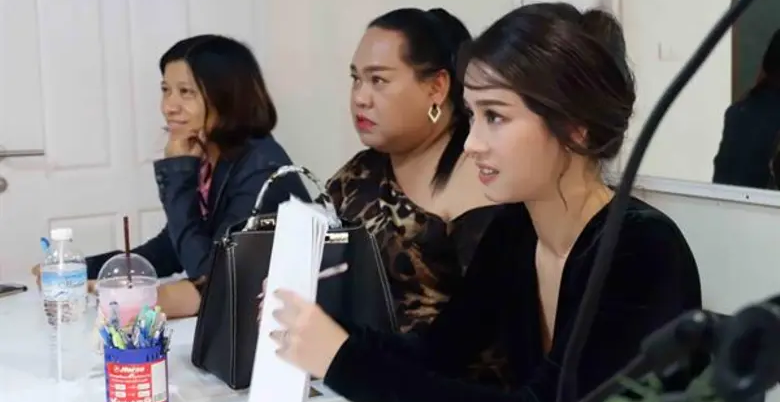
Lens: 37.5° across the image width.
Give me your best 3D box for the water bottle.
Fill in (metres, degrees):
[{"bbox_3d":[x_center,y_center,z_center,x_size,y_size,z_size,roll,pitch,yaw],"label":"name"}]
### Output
[{"bbox_3d":[-0.492,0.154,1.728,0.066,0.222,0.066,-3,6,-16],"label":"water bottle"}]

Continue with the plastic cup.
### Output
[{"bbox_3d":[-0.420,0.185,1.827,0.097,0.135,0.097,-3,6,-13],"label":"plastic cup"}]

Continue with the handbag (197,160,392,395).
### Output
[{"bbox_3d":[-0.137,0.099,1.755,0.280,0.305,0.165,-4,7,-25],"label":"handbag"}]

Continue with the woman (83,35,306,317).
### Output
[{"bbox_3d":[-0.437,0.284,2.500,0.750,1.279,0.520,-5,7,-27],"label":"woman"}]

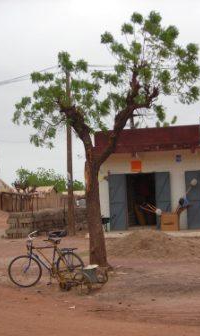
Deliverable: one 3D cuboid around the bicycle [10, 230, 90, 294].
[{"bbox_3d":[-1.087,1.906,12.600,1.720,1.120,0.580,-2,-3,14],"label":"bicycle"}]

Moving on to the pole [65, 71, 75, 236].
[{"bbox_3d":[-1.198,-0.599,24.300,0.270,6.650,0.270,-2,-3,0],"label":"pole"}]

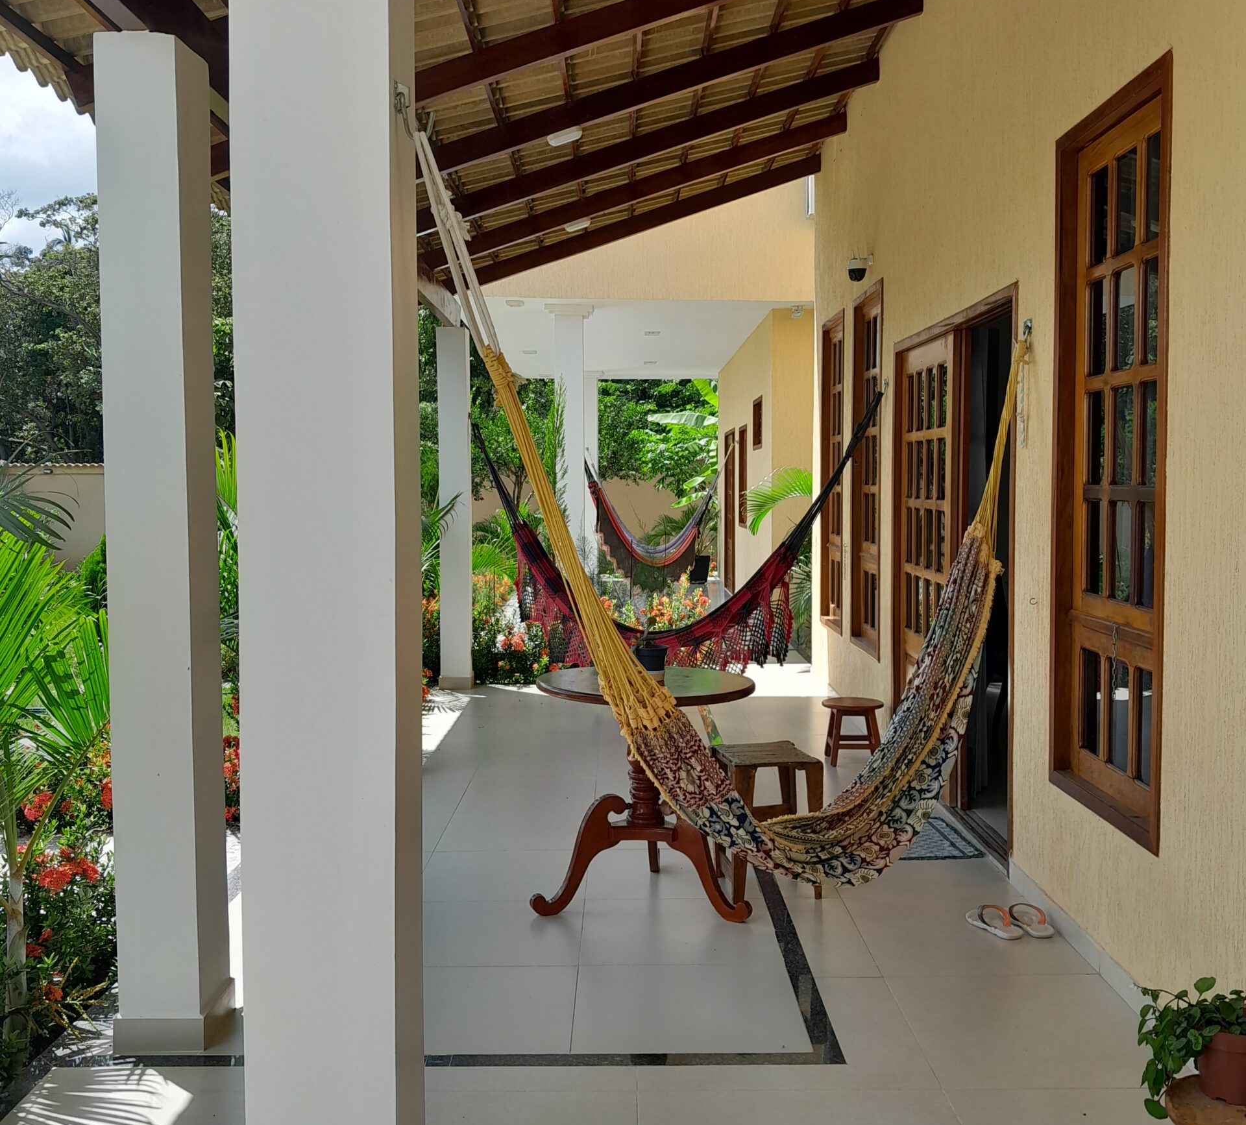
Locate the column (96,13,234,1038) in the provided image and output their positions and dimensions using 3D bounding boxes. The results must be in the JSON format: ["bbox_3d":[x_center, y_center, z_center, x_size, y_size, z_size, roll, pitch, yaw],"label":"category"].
[{"bbox_3d":[-1.151,-0.031,3.268,0.224,2.472,0.273,0,3,0],"label":"column"}]

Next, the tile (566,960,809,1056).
[{"bbox_3d":[0.170,1.196,3.480,0.600,0.010,0.584,0,3,0],"label":"tile"}]

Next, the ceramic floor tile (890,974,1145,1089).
[{"bbox_3d":[1.089,1.241,3.447,0.658,0.012,0.721,0,3,0],"label":"ceramic floor tile"}]

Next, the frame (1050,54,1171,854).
[{"bbox_3d":[1.461,-0.297,3.840,0.120,2.106,0.901,0,3,0],"label":"frame"}]

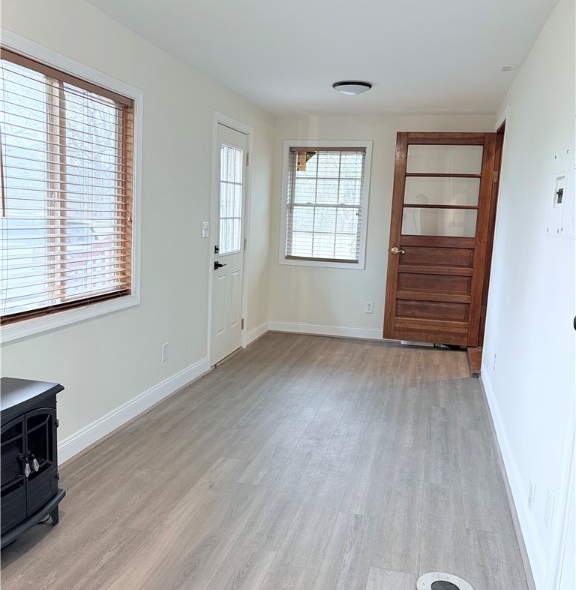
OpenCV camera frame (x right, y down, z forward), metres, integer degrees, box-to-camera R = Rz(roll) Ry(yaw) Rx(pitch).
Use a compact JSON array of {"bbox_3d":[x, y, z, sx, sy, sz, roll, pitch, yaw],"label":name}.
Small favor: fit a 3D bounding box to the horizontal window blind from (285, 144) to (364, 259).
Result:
[{"bbox_3d":[0.403,-0.974,6.268,0.825,1.210,0.058,4,9,14],"label":"horizontal window blind"}]

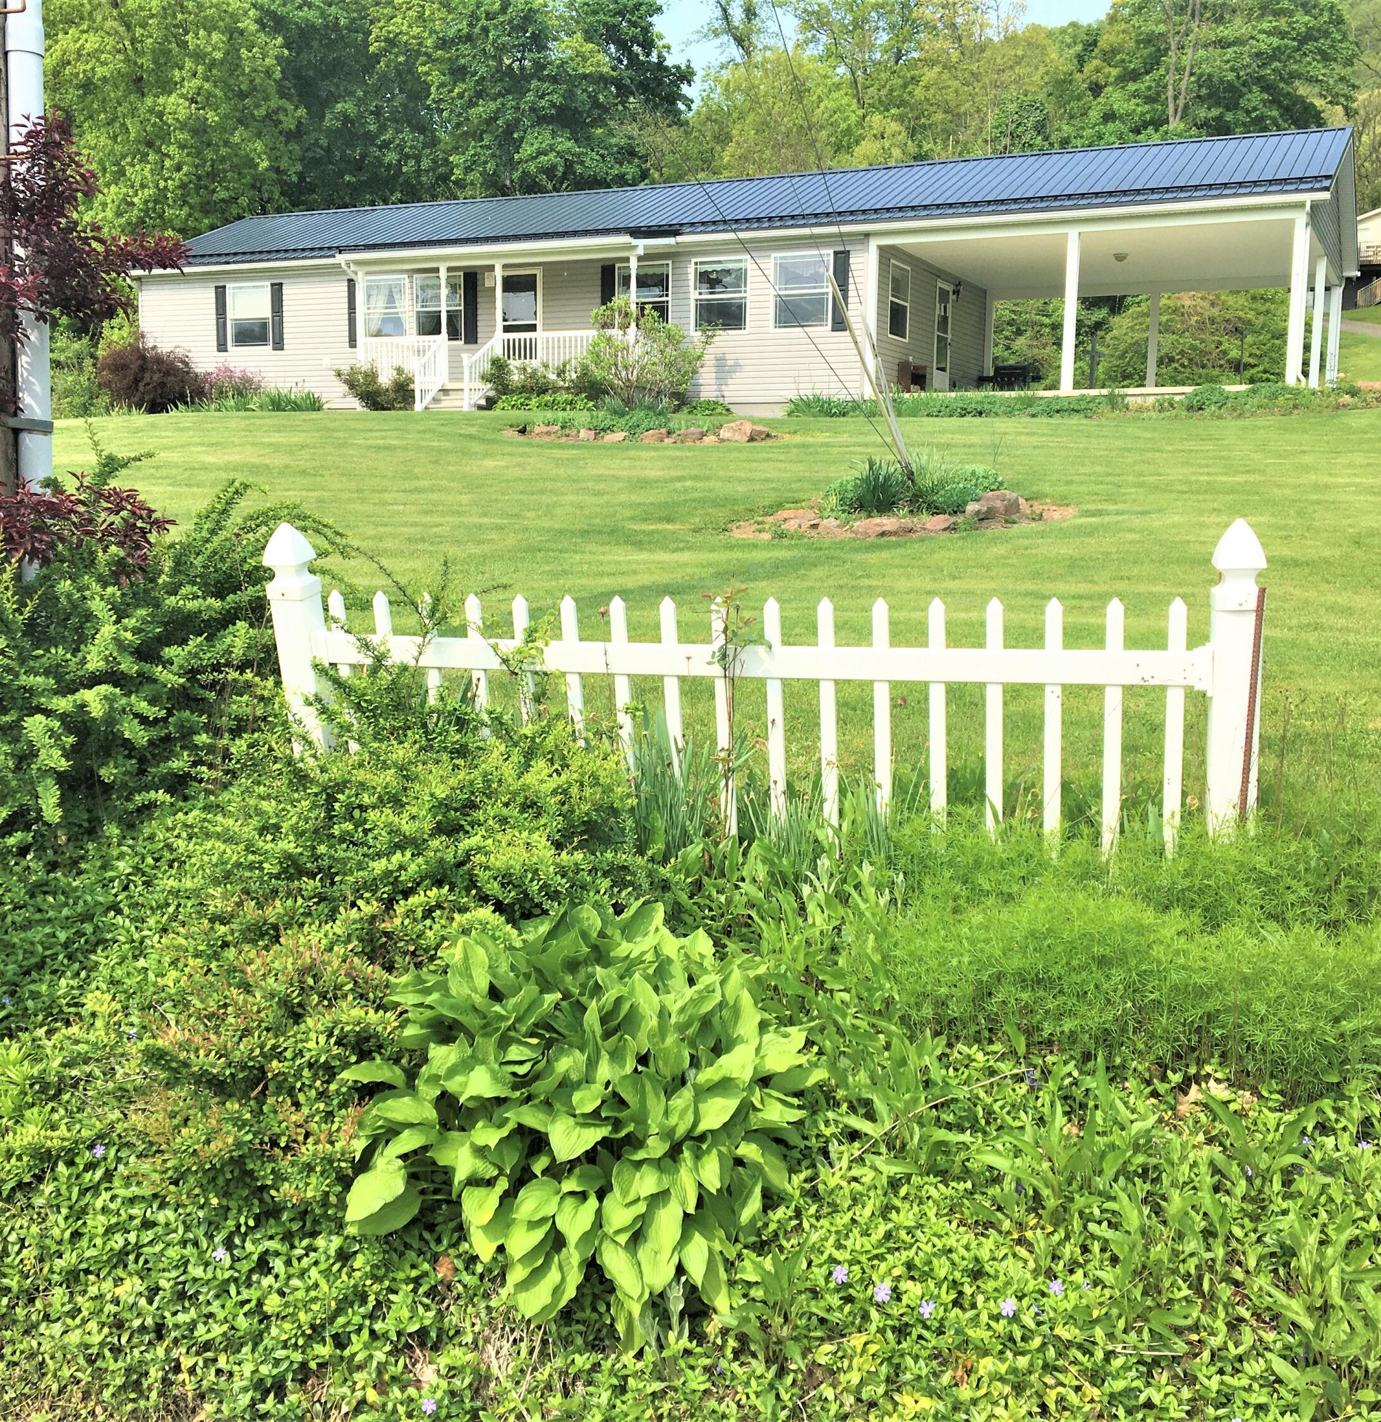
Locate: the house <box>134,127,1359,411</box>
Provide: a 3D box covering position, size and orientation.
[{"bbox_3d":[0.292,-8.445,33.072,24.716,5.199,8.973,4,8,26],"label":"house"}]

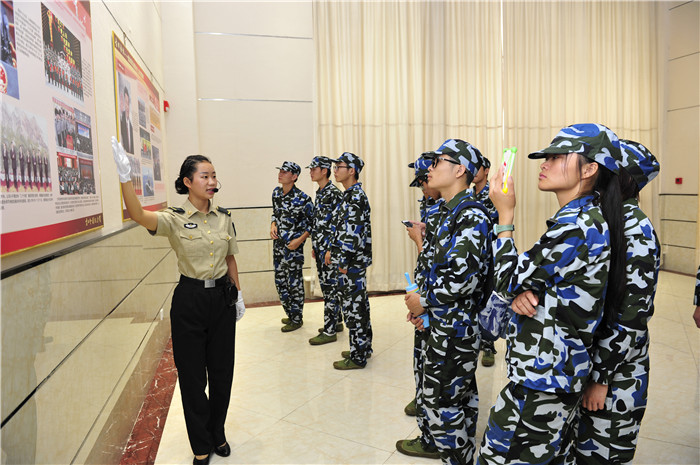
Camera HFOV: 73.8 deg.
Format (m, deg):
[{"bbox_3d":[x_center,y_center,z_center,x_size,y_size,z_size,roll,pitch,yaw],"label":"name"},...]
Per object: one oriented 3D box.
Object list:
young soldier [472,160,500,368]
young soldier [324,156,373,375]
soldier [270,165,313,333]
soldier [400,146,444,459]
[{"bbox_3d":[1.106,0.218,3.980,0.500,1.750,0.360,3,7,38],"label":"young soldier"},{"bbox_3d":[0.030,0.223,3.980,0.380,1.780,0.480,-2,6,-8],"label":"young soldier"},{"bbox_3d":[-0.617,0.139,5.000,0.360,1.770,0.500,-7,8,-45],"label":"soldier"},{"bbox_3d":[0.502,0.375,2.770,0.440,1.700,0.480,-1,6,5],"label":"soldier"}]

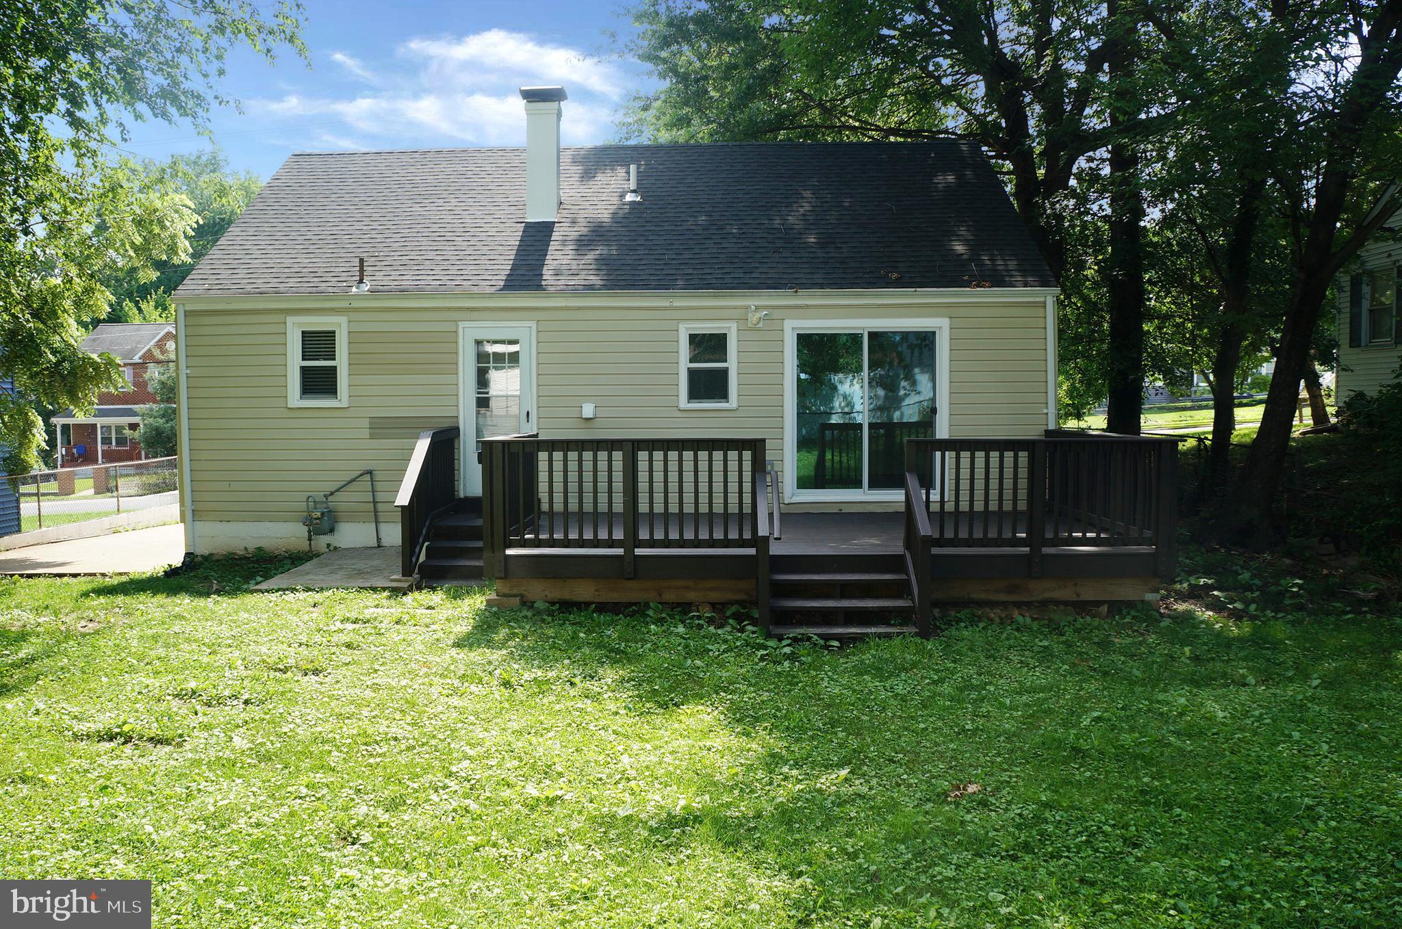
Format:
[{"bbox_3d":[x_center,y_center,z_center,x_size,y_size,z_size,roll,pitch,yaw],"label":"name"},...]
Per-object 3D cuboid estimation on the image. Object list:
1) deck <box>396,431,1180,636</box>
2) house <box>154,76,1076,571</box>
[{"bbox_3d":[0.568,0.462,10.245,7.218,1.518,4.293,0,3,1],"label":"deck"},{"bbox_3d":[-1.014,-2.084,15.982,10.573,5.990,7.738,0,3,1],"label":"house"}]

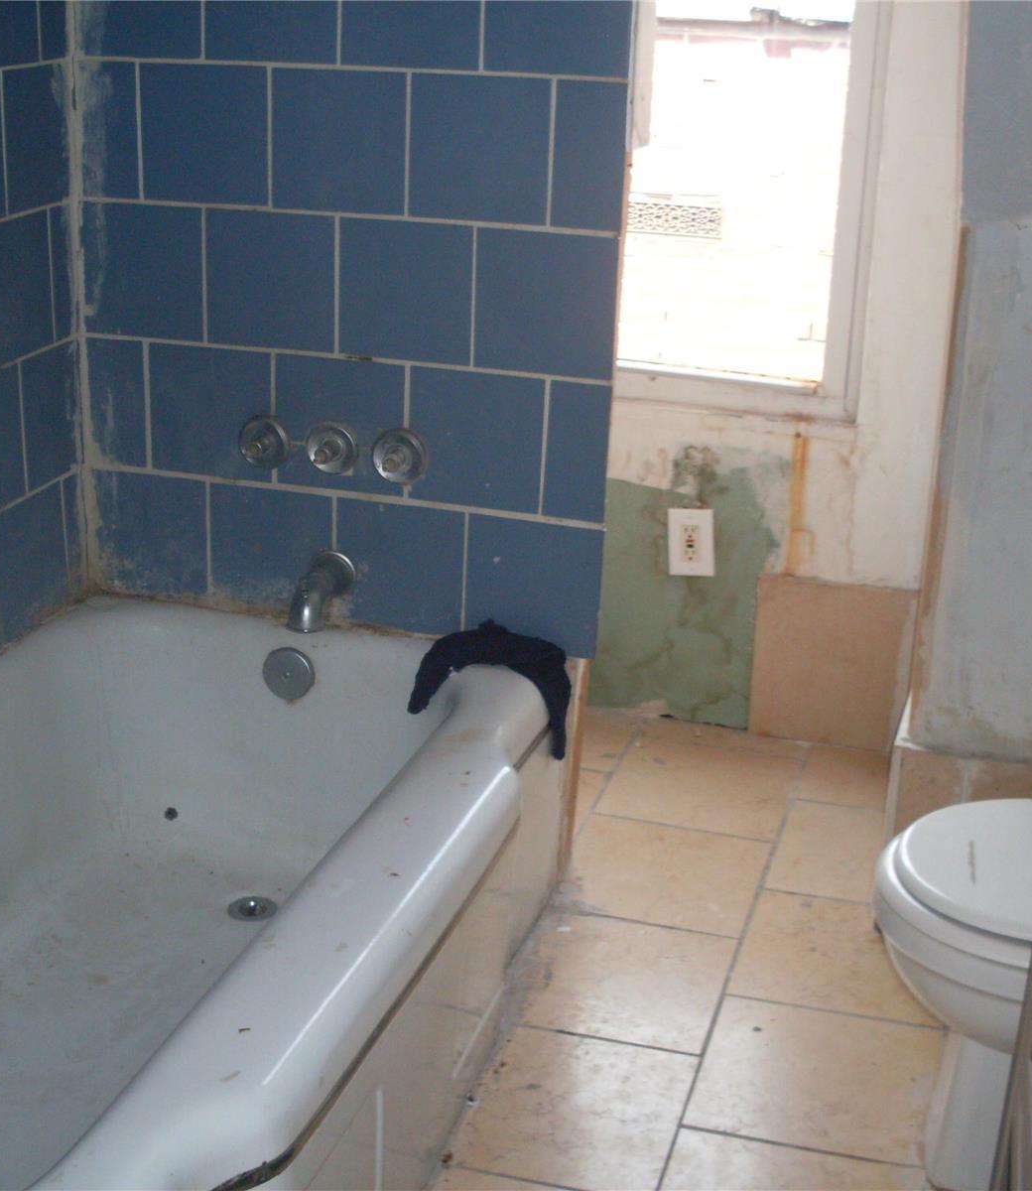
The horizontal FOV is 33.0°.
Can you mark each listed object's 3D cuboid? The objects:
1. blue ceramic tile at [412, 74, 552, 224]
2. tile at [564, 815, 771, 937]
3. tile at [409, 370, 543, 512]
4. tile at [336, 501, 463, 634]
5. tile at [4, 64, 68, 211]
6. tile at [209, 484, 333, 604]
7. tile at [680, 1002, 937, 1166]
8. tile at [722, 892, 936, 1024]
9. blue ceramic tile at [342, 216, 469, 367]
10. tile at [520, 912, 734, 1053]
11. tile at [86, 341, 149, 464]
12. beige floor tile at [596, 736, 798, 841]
[{"bbox_3d":[-0.049,-0.608,2.377,0.200,0.197,0.010,7,21,14],"label":"blue ceramic tile"},{"bbox_3d":[0.227,0.434,2.702,0.302,0.010,0.300,8,22,15],"label":"tile"},{"bbox_3d":[-0.057,-0.224,2.515,0.200,0.200,0.010,7,21,14],"label":"tile"},{"bbox_3d":[-0.173,-0.045,2.617,0.201,0.201,0.010,8,22,15],"label":"tile"},{"bbox_3d":[-0.668,-0.636,2.428,0.010,0.195,0.176,7,21,14],"label":"tile"},{"bbox_3d":[-0.357,-0.073,2.597,0.200,0.194,0.010,8,22,15],"label":"tile"},{"bbox_3d":[0.388,0.616,2.222,0.298,0.010,0.303,8,21,15],"label":"tile"},{"bbox_3d":[0.472,0.520,2.494,0.302,0.010,0.300,8,22,15],"label":"tile"},{"bbox_3d":[-0.152,-0.418,2.400,0.200,0.199,0.010,8,22,15],"label":"blue ceramic tile"},{"bbox_3d":[0.141,0.534,2.425,0.298,0.010,0.303,8,21,15],"label":"tile"},{"bbox_3d":[-0.603,-0.295,2.659,0.100,0.201,0.010,8,22,15],"label":"tile"},{"bbox_3d":[0.319,0.333,2.994,0.298,0.010,0.303,8,21,15],"label":"beige floor tile"}]

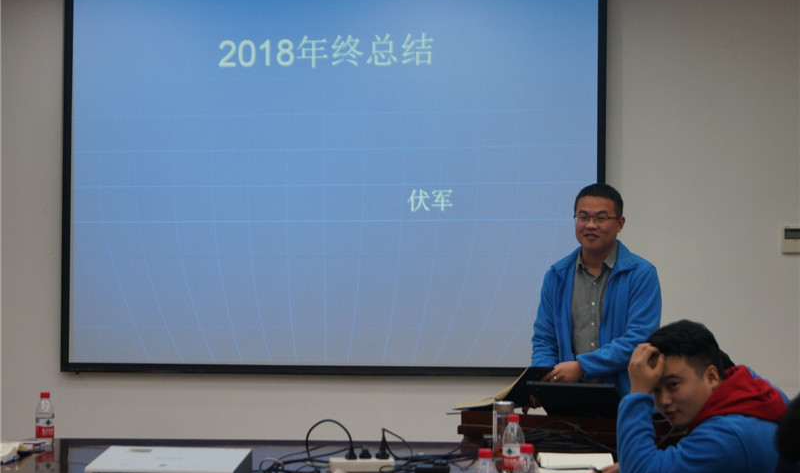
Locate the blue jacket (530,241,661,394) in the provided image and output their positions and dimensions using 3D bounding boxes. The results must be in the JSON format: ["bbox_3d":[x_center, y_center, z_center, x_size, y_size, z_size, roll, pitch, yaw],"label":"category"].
[{"bbox_3d":[0.692,0.352,5.860,0.480,0.680,0.370,0,0,23],"label":"blue jacket"}]

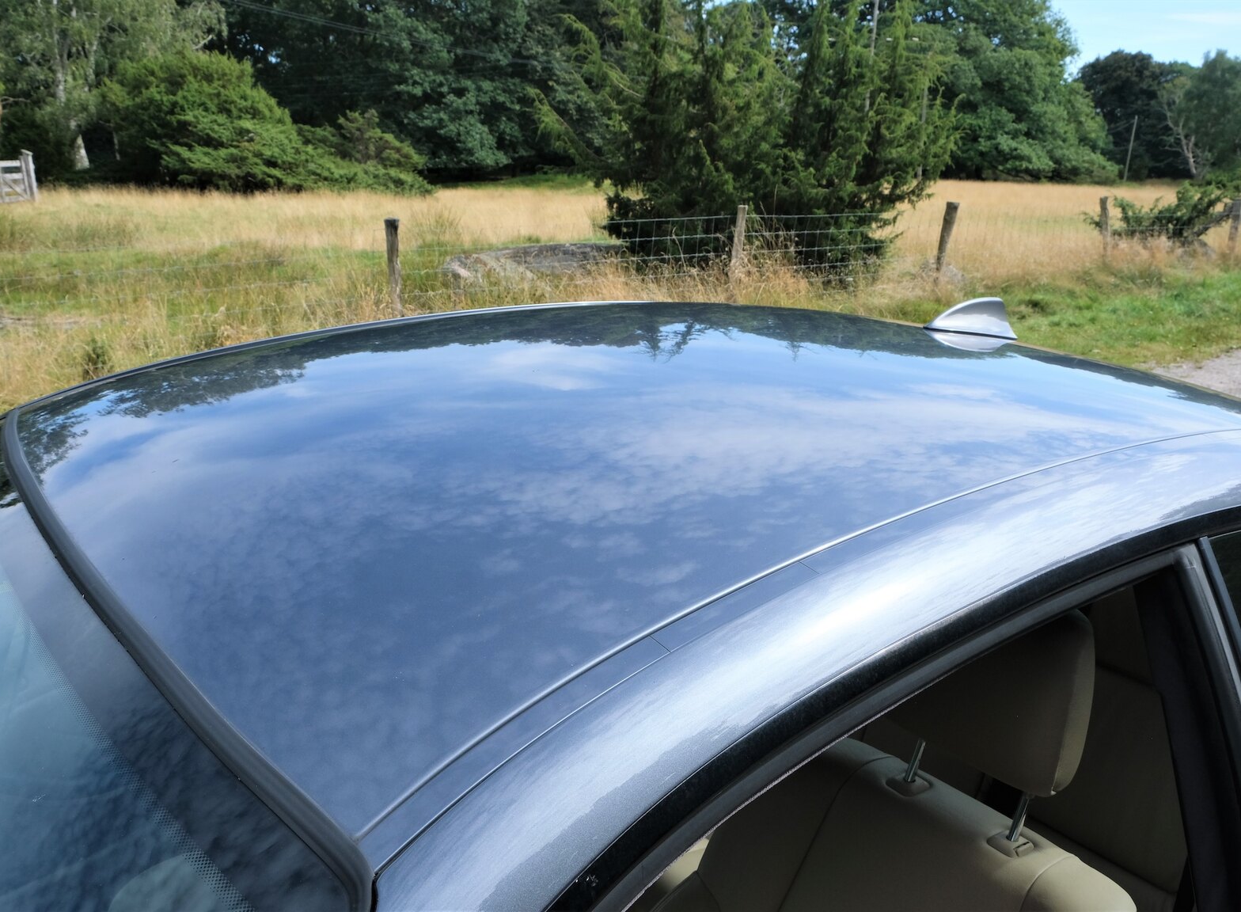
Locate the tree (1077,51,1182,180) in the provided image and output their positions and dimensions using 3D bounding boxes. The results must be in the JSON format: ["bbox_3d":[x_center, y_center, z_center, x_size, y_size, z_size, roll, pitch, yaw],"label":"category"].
[{"bbox_3d":[43.680,-29.170,88.000,9.500,10.800,9.000,7,18,24],"label":"tree"}]

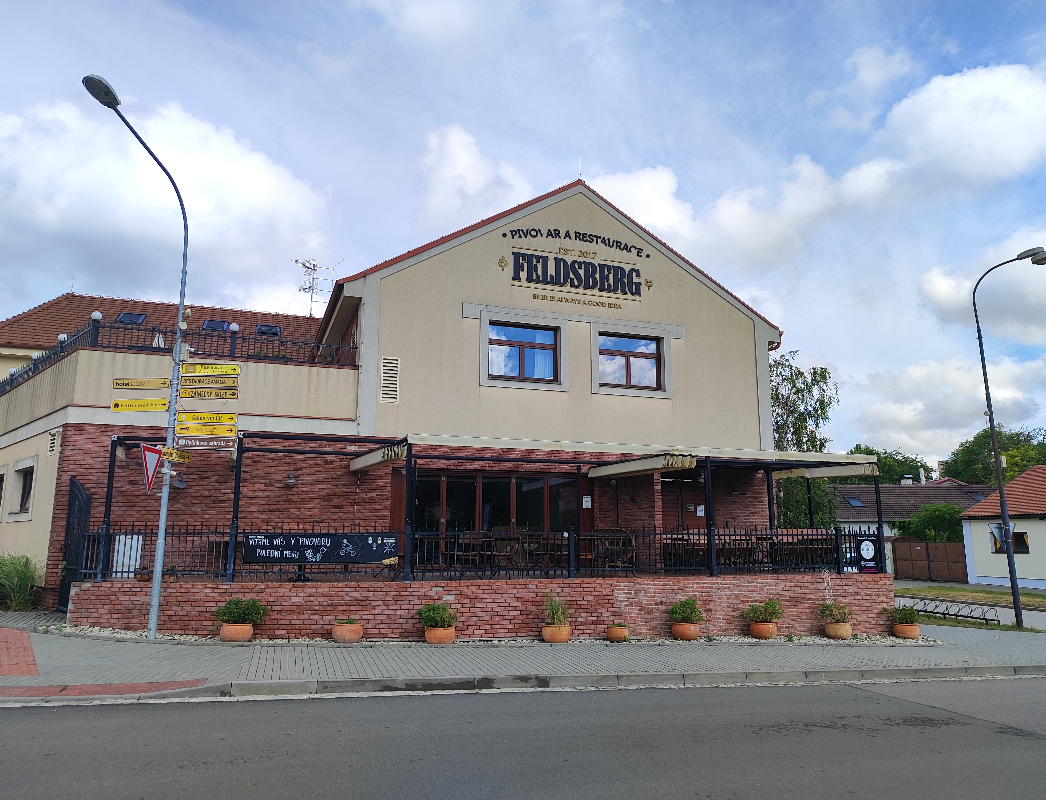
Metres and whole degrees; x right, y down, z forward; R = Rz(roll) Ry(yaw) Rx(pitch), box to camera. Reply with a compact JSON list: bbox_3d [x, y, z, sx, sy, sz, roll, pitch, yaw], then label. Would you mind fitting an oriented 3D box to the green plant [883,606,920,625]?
[{"bbox_3d":[7.813,4.445,15.290,0.707,0.394,0.606,0,-9,0],"label":"green plant"}]

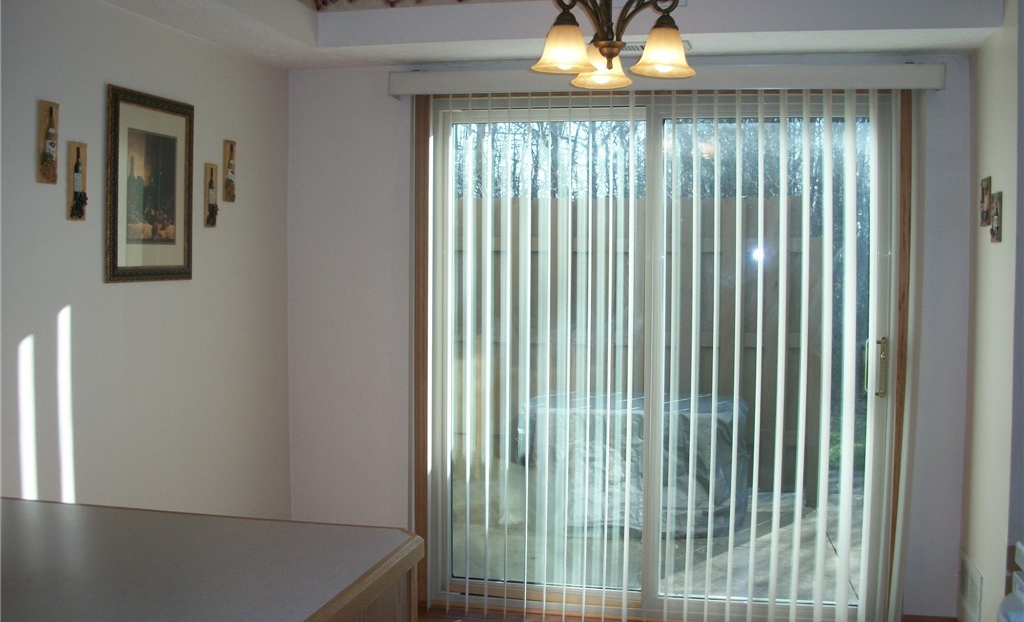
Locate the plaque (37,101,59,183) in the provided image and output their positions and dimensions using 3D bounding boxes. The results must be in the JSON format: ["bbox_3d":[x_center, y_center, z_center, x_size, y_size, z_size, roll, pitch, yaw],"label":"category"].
[{"bbox_3d":[-1.224,-0.443,2.732,0.017,0.216,0.078,1,3,12],"label":"plaque"}]

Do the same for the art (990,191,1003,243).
[{"bbox_3d":[1.511,-0.290,3.227,0.016,0.157,0.070,1,3,12],"label":"art"}]

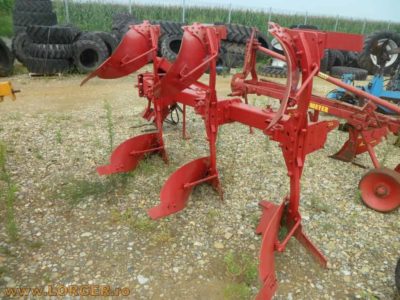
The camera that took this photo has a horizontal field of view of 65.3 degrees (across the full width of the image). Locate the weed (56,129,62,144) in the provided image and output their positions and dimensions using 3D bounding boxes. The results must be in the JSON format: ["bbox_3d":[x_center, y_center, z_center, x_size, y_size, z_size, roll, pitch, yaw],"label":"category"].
[{"bbox_3d":[-1.989,-0.190,4.421,0.072,0.223,0.068,1,20,0],"label":"weed"}]

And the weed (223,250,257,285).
[{"bbox_3d":[0.269,0.772,2.028,0.219,0.167,0.208,1,20,0],"label":"weed"}]

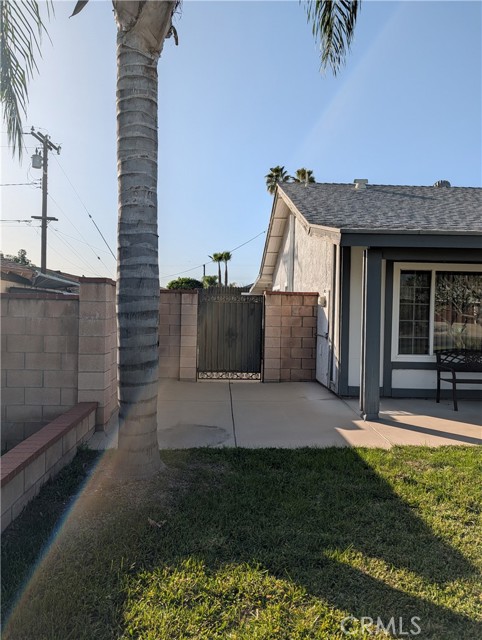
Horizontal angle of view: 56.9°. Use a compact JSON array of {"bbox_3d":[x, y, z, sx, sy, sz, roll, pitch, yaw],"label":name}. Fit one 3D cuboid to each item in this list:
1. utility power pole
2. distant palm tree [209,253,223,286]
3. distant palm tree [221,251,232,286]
[{"bbox_3d":[-10.276,-4.659,23.300,1.200,10.300,2.400,1,2,-3],"label":"utility power pole"},{"bbox_3d":[-5.446,-8.810,100.000,2.900,12.800,2.800,1,2,-3],"label":"distant palm tree"},{"bbox_3d":[-3.218,-8.879,100.000,2.600,13.000,2.600,1,2,-3],"label":"distant palm tree"}]

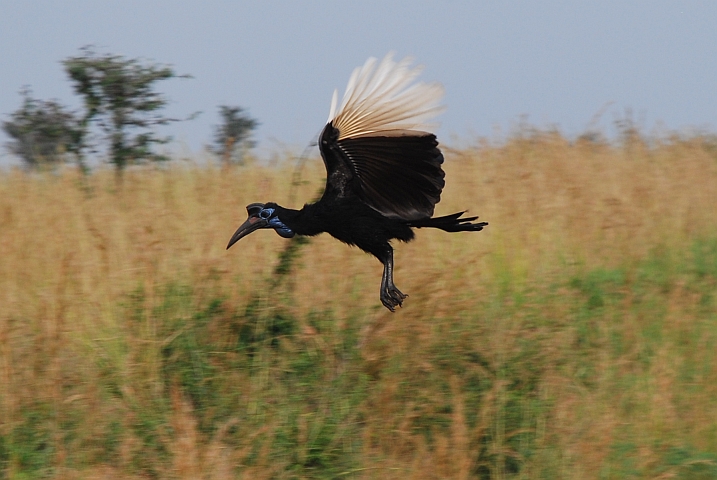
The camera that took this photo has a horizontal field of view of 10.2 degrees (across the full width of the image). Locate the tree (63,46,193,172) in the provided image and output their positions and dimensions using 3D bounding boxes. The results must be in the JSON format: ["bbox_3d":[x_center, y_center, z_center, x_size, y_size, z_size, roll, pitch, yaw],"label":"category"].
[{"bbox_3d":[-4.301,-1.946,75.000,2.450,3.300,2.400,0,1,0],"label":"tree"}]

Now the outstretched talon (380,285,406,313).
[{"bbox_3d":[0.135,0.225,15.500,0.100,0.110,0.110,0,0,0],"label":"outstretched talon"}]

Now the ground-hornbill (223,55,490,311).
[{"bbox_3d":[-0.004,-0.221,15.500,1.000,0.980,0.950,0,0,0],"label":"ground-hornbill"}]

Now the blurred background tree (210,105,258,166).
[{"bbox_3d":[-3.540,-2.470,115.000,1.450,2.800,1.400,0,1,0],"label":"blurred background tree"}]

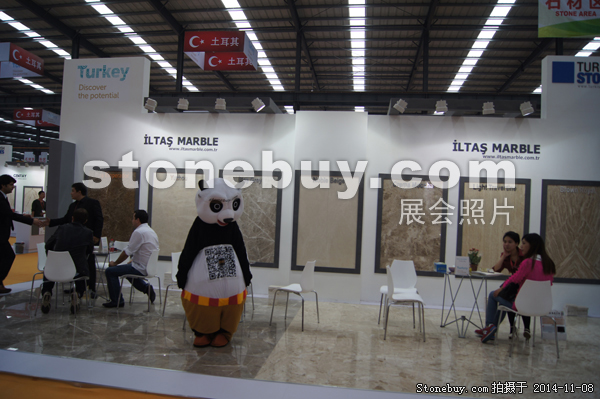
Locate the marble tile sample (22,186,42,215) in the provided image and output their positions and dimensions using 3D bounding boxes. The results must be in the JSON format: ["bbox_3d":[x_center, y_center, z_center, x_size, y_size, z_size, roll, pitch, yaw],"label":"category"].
[{"bbox_3d":[-11.924,0.236,20.134,1.080,1.600,0.060,2,-1,6],"label":"marble tile sample"}]

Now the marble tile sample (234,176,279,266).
[{"bbox_3d":[-0.821,0.292,7.147,0.985,1.470,0.050,2,-1,7],"label":"marble tile sample"}]

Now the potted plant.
[{"bbox_3d":[2.188,0.751,5.600,0.160,0.275,0.160,3,-1,0],"label":"potted plant"}]

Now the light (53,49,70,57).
[{"bbox_3d":[-18.321,-11.292,34.538,0.960,0.080,1.380,2,-5,8],"label":"light"}]

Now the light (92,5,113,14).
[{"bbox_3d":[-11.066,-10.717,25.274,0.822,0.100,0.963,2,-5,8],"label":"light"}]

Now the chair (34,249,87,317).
[{"bbox_3d":[-2.958,1.029,5.648,0.520,0.800,0.530,3,-1,-3],"label":"chair"}]

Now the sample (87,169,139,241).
[{"bbox_3d":[-3.162,0.202,7.421,0.985,1.470,0.050,2,-1,7],"label":"sample"}]

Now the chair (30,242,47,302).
[{"bbox_3d":[-3.304,0.986,6.133,0.490,0.790,0.500,3,-1,-2],"label":"chair"}]

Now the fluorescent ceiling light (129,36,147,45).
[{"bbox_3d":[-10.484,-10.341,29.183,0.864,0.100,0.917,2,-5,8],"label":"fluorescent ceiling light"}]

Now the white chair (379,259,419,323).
[{"bbox_3d":[1.335,1.231,5.953,0.500,0.810,0.530,2,-1,21],"label":"white chair"}]

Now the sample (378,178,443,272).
[{"bbox_3d":[1.697,0.388,6.853,0.985,1.470,0.050,2,-1,7],"label":"sample"}]

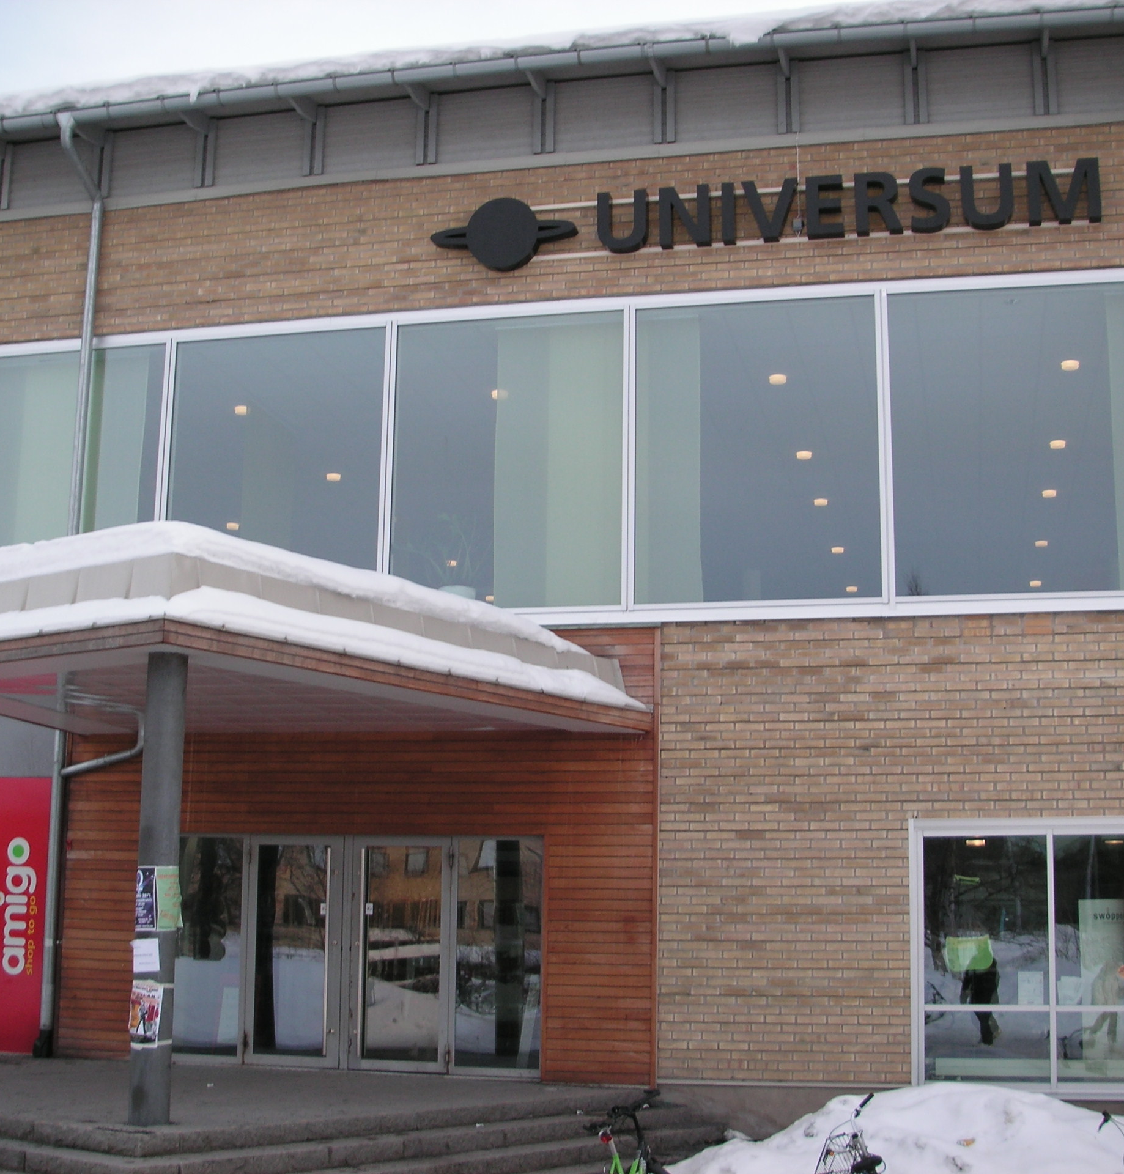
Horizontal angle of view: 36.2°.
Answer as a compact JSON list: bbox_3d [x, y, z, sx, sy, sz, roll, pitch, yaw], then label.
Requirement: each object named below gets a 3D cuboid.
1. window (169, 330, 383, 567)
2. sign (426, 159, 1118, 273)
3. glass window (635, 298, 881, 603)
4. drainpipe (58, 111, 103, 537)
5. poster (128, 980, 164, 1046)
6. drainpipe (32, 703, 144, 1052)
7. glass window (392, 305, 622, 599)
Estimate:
[{"bbox_3d":[-2.784,-1.092,16.561,2.232,2.816,0.100,-2,-11,13],"label":"window"},{"bbox_3d":[1.761,-3.370,15.781,6.116,0.720,0.180,-2,-11,13],"label":"sign"},{"bbox_3d":[1.757,-1.240,15.528,2.240,2.828,0.100,-2,-11,13],"label":"glass window"},{"bbox_3d":[-4.810,-2.437,16.849,0.160,4.430,0.750,-2,-11,13],"label":"drainpipe"},{"bbox_3d":[-2.734,2.795,11.300,0.250,0.420,0.070,-2,-11,15],"label":"poster"},{"bbox_3d":[-4.427,2.812,16.088,0.926,3.097,0.220,-2,-11,13],"label":"drainpipe"},{"bbox_3d":[-0.524,-1.170,16.048,2.264,2.826,0.100,-2,-11,13],"label":"glass window"}]

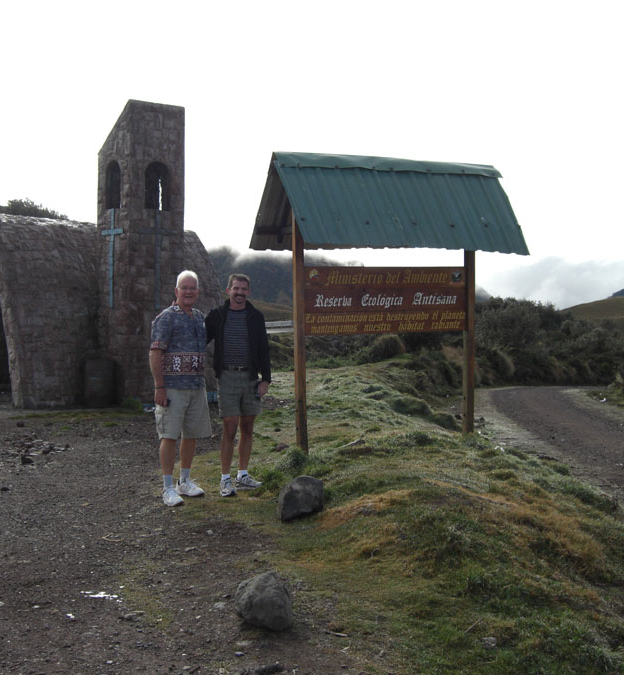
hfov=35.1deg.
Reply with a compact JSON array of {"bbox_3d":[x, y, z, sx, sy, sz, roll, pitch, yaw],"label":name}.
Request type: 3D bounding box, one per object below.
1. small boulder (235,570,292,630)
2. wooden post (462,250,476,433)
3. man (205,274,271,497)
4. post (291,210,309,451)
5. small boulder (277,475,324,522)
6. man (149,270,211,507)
[{"bbox_3d":[-0.231,1.250,4.720,0.280,0.250,0.260,0,0,-11],"label":"small boulder"},{"bbox_3d":[1.716,-0.148,10.800,0.085,2.370,0.085,1,0,-29],"label":"wooden post"},{"bbox_3d":[-0.670,0.384,8.150,0.600,1.790,0.380,0,0,-9],"label":"man"},{"bbox_3d":[-0.125,-0.075,9.900,0.085,2.500,0.085,-1,0,-29],"label":"post"},{"bbox_3d":[-0.080,1.130,6.950,0.330,0.300,0.300,0,0,-11],"label":"small boulder"},{"bbox_3d":[-1.030,0.378,7.870,0.550,1.800,0.400,1,0,-27],"label":"man"}]

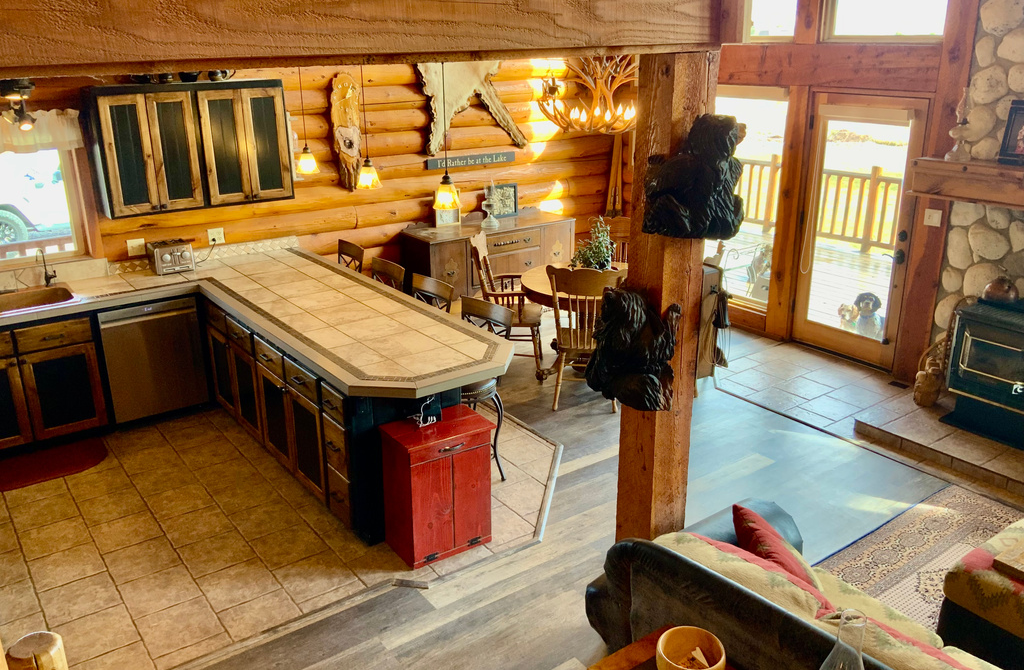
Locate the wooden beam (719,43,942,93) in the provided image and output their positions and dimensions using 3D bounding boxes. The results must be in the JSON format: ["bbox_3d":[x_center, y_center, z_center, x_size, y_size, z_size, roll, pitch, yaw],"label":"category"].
[{"bbox_3d":[2.420,-2.117,6.755,0.190,0.330,2.100,-12,22,-31],"label":"wooden beam"}]

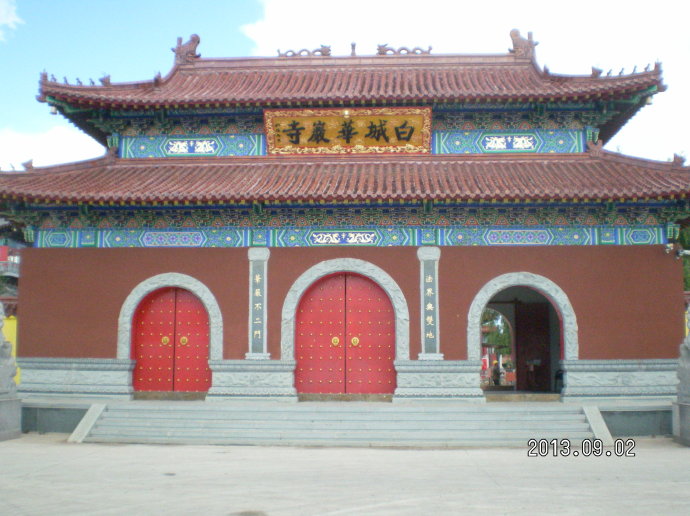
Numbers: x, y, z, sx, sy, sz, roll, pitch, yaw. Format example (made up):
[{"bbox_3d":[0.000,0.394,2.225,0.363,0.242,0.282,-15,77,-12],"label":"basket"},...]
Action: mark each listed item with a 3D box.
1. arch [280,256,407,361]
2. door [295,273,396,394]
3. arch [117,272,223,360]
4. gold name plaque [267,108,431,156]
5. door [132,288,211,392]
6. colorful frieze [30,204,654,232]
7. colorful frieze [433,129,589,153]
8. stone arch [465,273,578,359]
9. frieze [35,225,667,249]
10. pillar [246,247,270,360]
[{"bbox_3d":[0.005,1.190,17.541,2.987,2.348,0.220,0,-7,3],"label":"arch"},{"bbox_3d":[0.005,1.764,17.932,2.424,2.892,0.120,0,-7,3],"label":"door"},{"bbox_3d":[-4.072,1.368,17.722,2.499,2.045,0.220,0,-7,3],"label":"arch"},{"bbox_3d":[0.069,-3.269,19.445,4.243,1.199,0.150,0,18,3],"label":"gold name plaque"},{"bbox_3d":[-4.139,1.953,18.115,1.933,2.491,0.120,0,-7,3],"label":"door"},{"bbox_3d":[-0.015,-0.884,17.521,14.580,0.554,0.600,0,-7,3],"label":"colorful frieze"},{"bbox_3d":[4.218,-2.997,19.643,3.888,0.690,0.200,0,-7,3],"label":"colorful frieze"},{"bbox_3d":[4.044,1.337,17.320,2.510,1.998,0.220,0,-7,3],"label":"stone arch"},{"bbox_3d":[-0.020,-0.464,17.826,14.798,0.520,0.250,0,-7,3],"label":"frieze"},{"bbox_3d":[-1.993,1.057,17.576,0.535,2.622,0.200,0,-7,3],"label":"pillar"}]

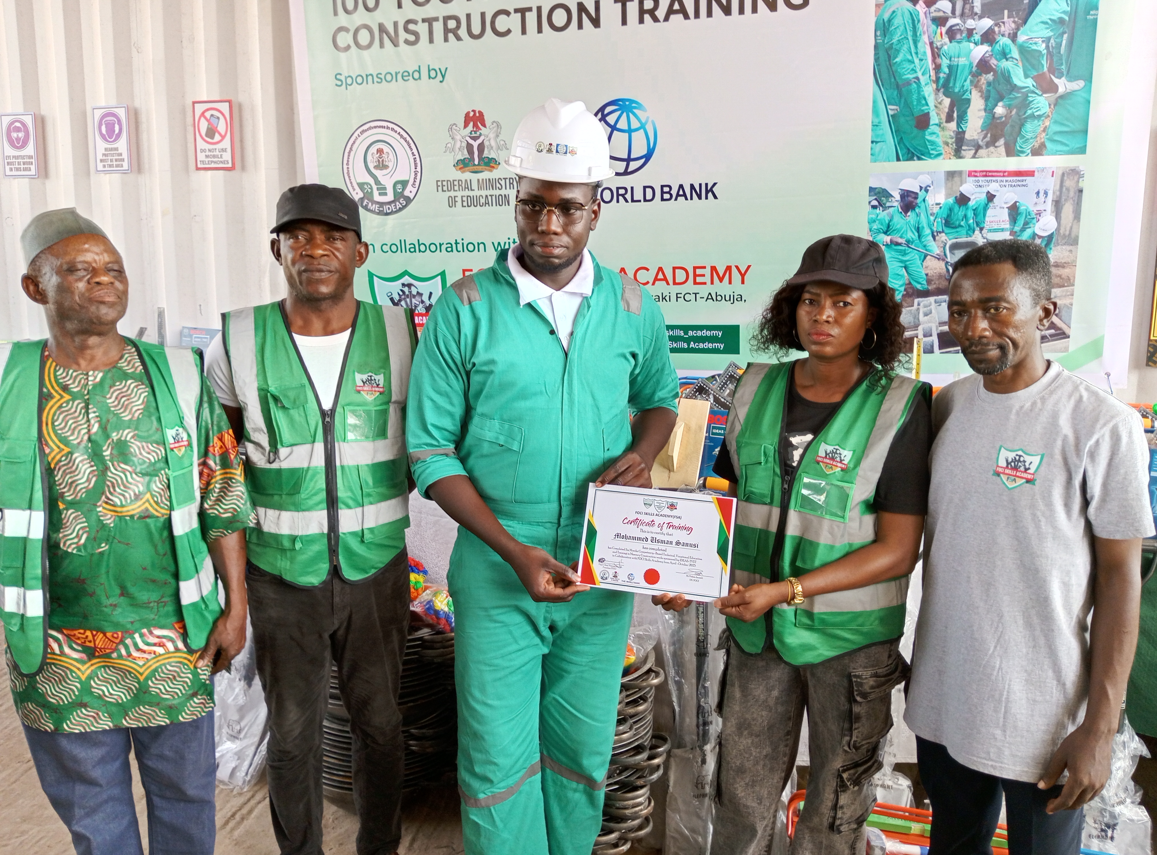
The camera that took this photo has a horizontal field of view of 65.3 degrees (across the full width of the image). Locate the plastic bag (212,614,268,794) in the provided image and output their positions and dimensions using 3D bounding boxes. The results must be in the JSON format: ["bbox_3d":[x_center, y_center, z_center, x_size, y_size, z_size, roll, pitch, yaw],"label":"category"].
[{"bbox_3d":[-1.002,0.792,2.649,0.260,0.520,0.200,-1,7,-10],"label":"plastic bag"}]

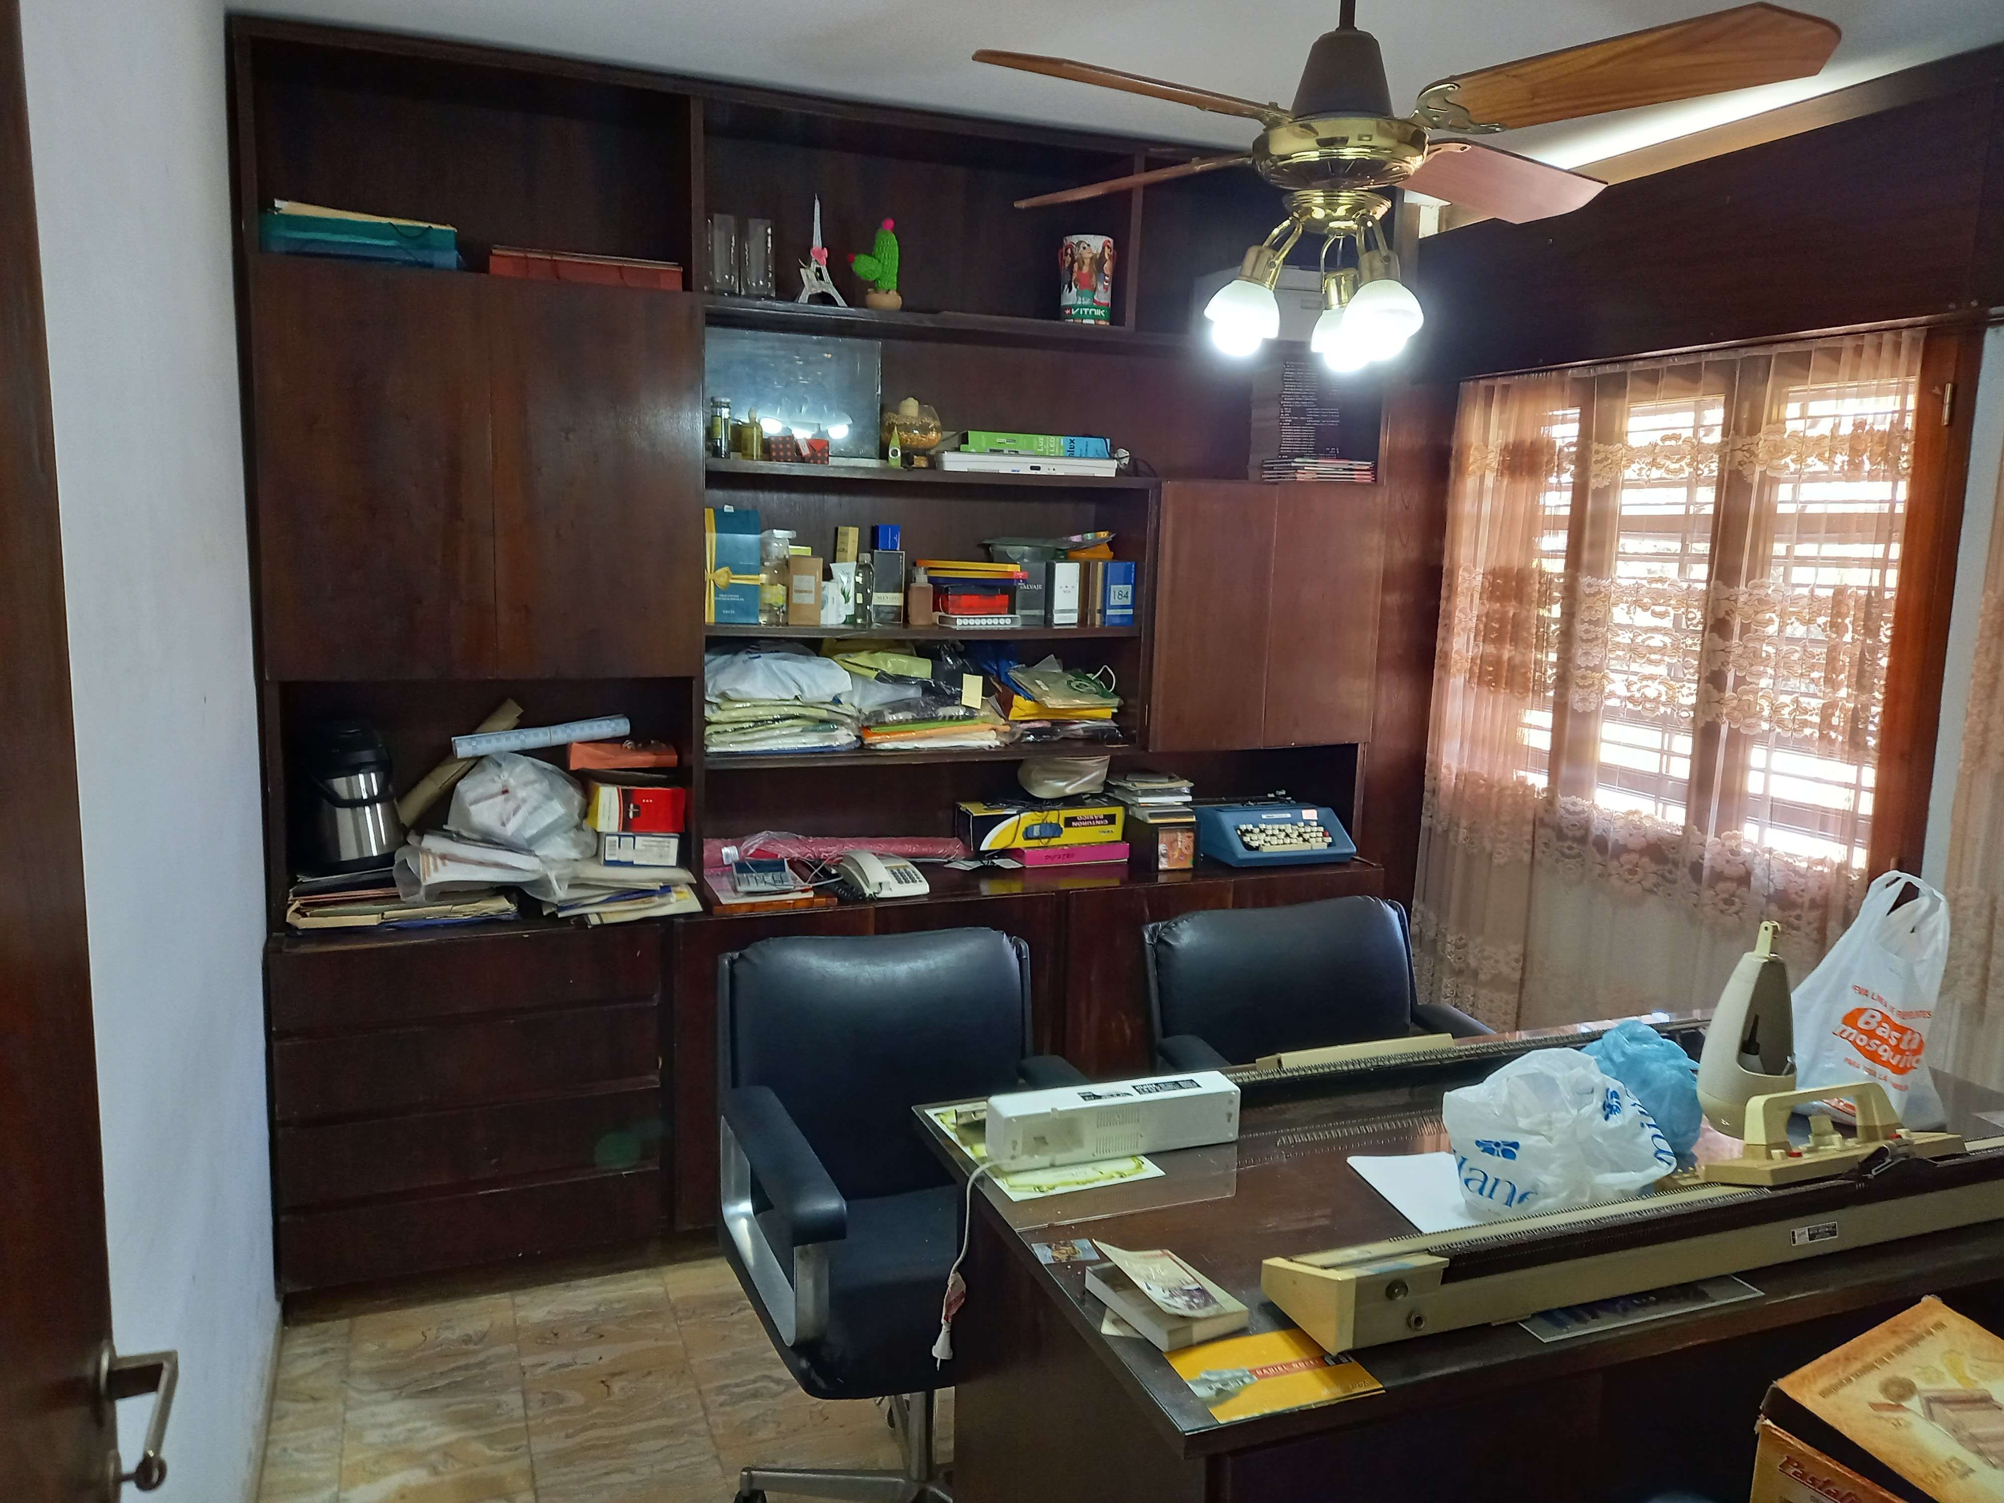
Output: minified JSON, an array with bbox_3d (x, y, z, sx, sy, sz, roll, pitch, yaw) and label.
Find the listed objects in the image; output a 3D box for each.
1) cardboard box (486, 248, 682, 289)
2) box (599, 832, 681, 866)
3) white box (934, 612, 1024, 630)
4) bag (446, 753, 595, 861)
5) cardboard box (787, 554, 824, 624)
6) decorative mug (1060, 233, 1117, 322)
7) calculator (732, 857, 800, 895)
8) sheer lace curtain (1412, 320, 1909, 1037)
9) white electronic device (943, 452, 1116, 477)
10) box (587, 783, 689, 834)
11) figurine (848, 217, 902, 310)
[{"bbox_3d":[-0.877,-0.988,3.028,0.372,0.066,0.251,-2,8,-21],"label":"cardboard box"},{"bbox_3d":[-0.781,0.202,3.113,0.148,0.069,0.090,1,8,-22],"label":"box"},{"bbox_3d":[-0.053,-0.288,3.158,0.148,0.029,0.140,-2,10,-21],"label":"white box"},{"bbox_3d":[-1.011,0.111,3.057,0.296,0.214,0.221,-2,8,-21],"label":"bag"},{"bbox_3d":[-0.443,-0.354,3.227,0.073,0.148,0.048,-1,8,-19],"label":"cardboard box"},{"bbox_3d":[0.201,-1.085,3.384,0.138,0.201,0.131,1,7,-2],"label":"decorative mug"},{"bbox_3d":[-0.536,0.281,3.259,0.125,0.025,0.151,-2,22,-21],"label":"calculator"},{"bbox_3d":[1.304,0.079,3.103,0.100,1.815,1.183,-2,9,-21],"label":"sheer lace curtain"},{"bbox_3d":[0.022,-0.647,3.292,0.410,0.038,0.250,-2,10,-22],"label":"white electronic device"},{"bbox_3d":[-0.802,0.119,3.185,0.186,0.098,0.141,-2,8,-24],"label":"box"},{"bbox_3d":[-0.266,-1.027,3.056,0.121,0.196,0.080,-2,9,-21],"label":"figurine"}]

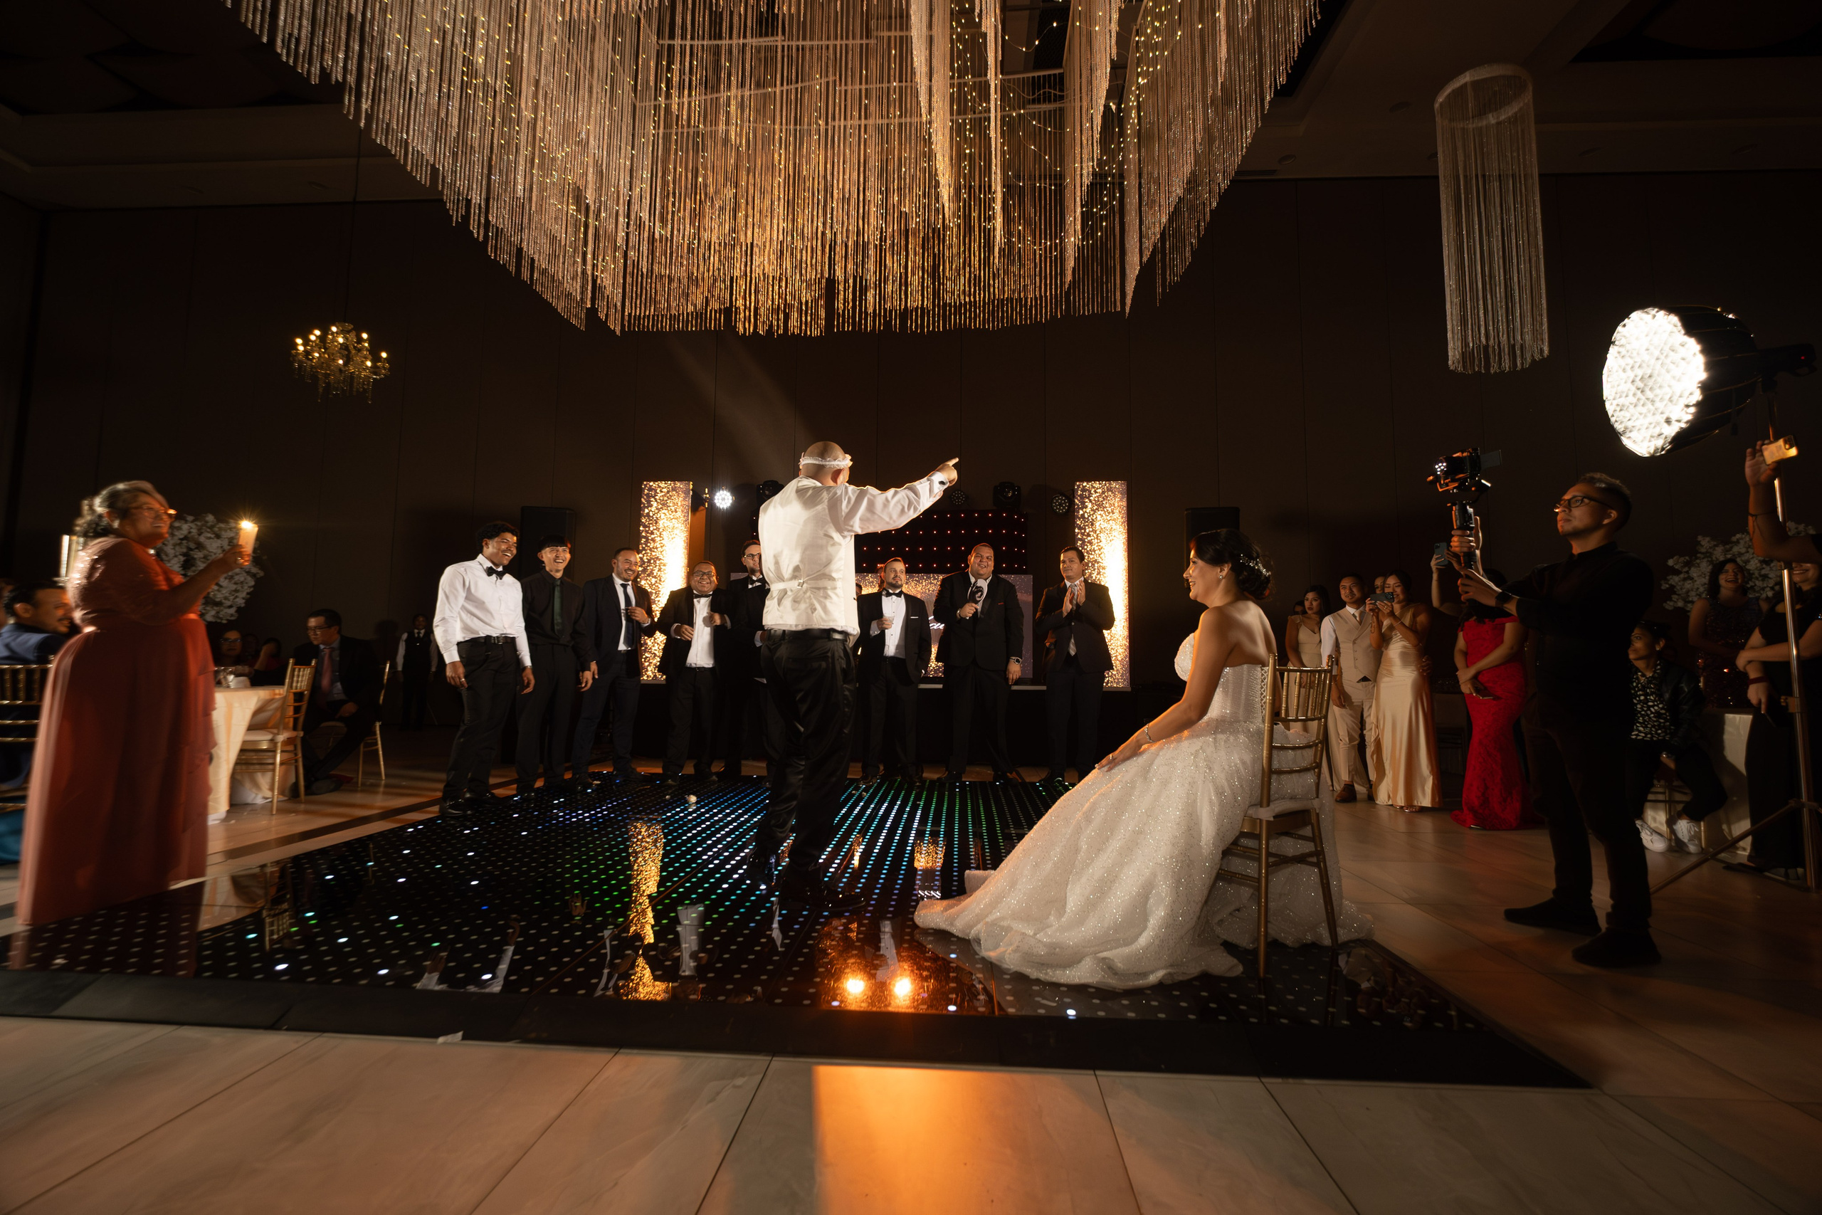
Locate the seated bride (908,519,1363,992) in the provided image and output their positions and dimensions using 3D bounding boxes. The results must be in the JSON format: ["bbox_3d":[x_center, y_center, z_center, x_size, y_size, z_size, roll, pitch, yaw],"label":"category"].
[{"bbox_3d":[0.700,0.407,2.739,1.360,1.345,1.000,-2,-5,36],"label":"seated bride"}]

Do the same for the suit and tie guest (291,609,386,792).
[{"bbox_3d":[-4.229,0.655,5.962,0.600,1.310,0.740,2,-4,-17],"label":"suit and tie guest"}]

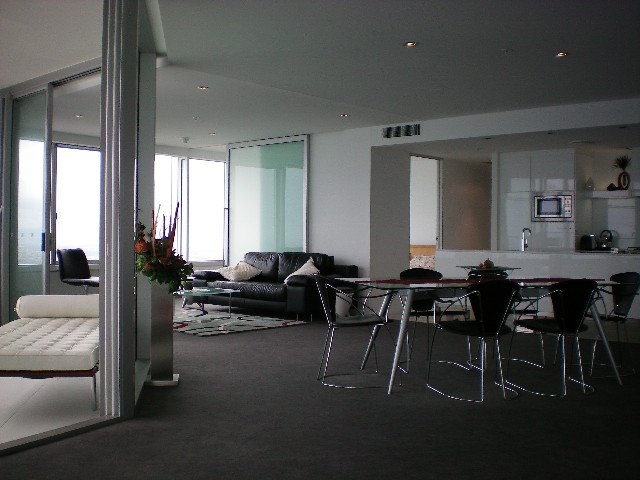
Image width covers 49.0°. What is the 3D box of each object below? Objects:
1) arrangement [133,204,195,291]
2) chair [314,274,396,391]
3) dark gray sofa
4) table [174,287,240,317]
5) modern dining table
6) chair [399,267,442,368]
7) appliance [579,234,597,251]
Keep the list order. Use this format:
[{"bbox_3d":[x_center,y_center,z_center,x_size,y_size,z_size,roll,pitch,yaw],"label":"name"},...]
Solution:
[{"bbox_3d":[-1.165,0.060,5.230,0.410,0.630,0.380,0,0,0],"label":"arrangement"},{"bbox_3d":[0.265,0.655,5.310,0.580,0.790,0.560,0,0,-9],"label":"chair"},{"bbox_3d":[-0.700,0.635,10.120,2.220,0.830,1.000,0,0,39],"label":"dark gray sofa"},{"bbox_3d":[-1.750,0.880,9.650,1.000,0.340,0.950,0,0,39],"label":"table"},{"bbox_3d":[1.225,0.685,5.340,2.000,0.730,1.100,0,0,-9],"label":"modern dining table"},{"bbox_3d":[0.910,0.655,5.880,0.560,0.790,0.580,0,0,-9],"label":"chair"},{"bbox_3d":[4.190,0.040,11.000,0.190,0.235,0.290,0,0,35],"label":"appliance"}]

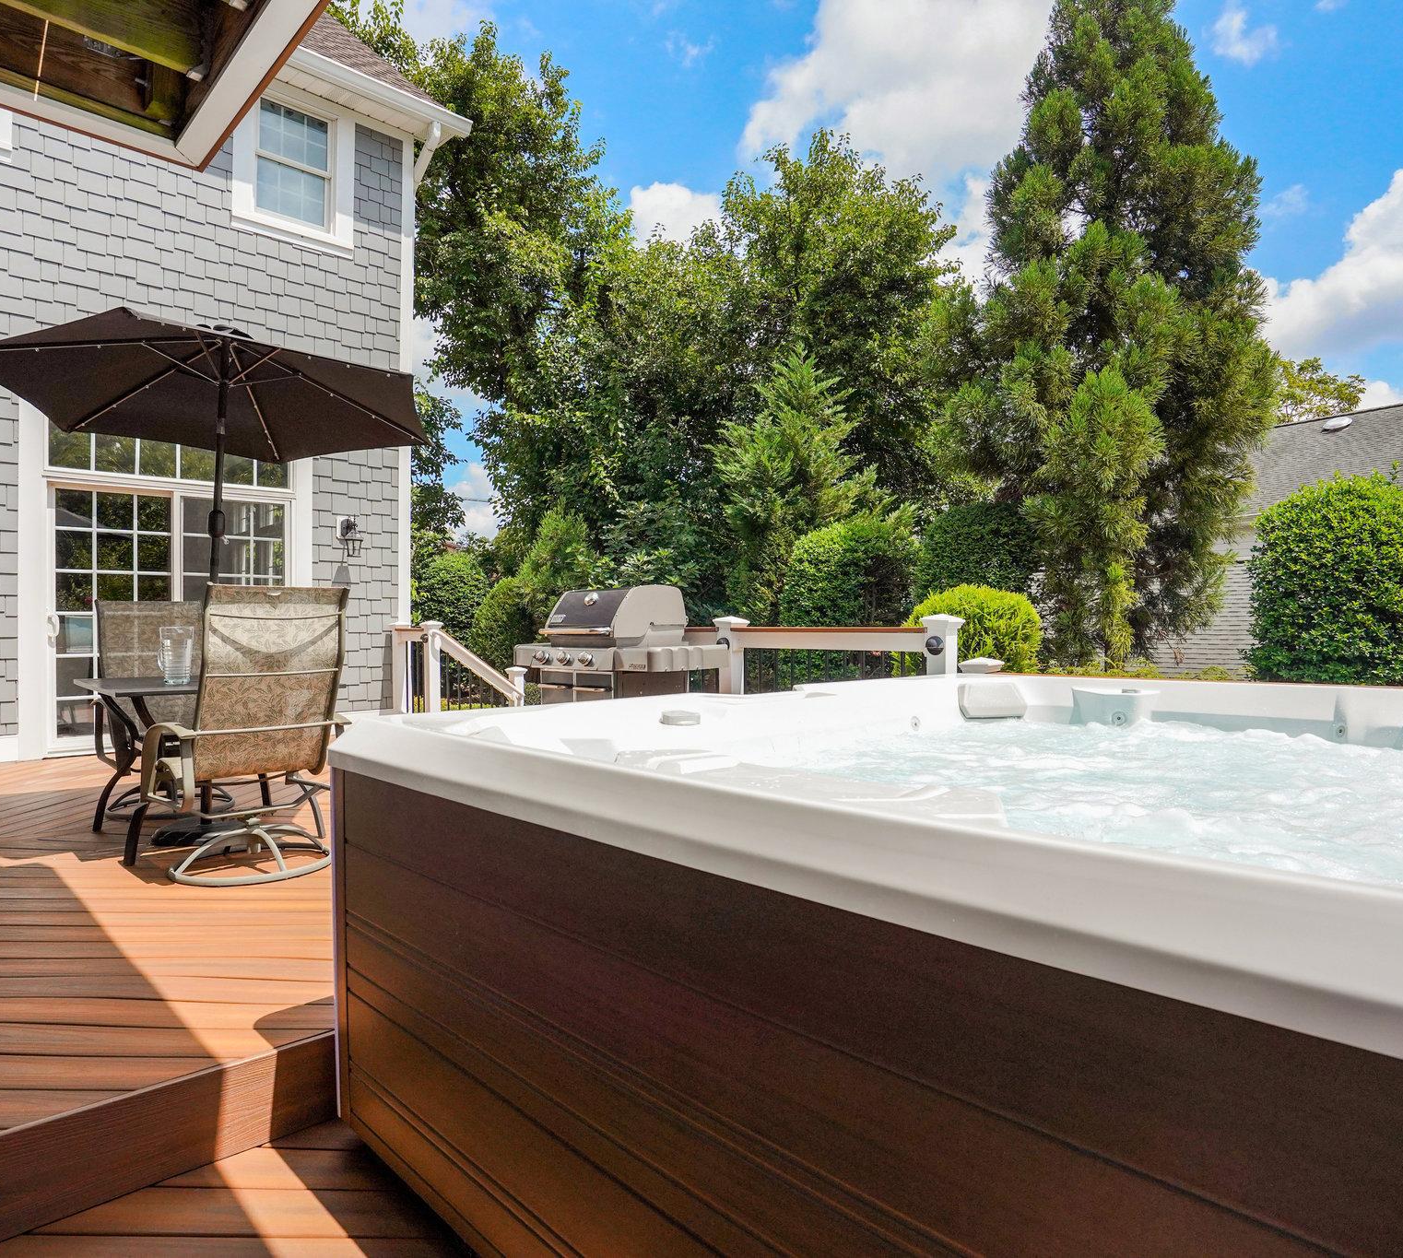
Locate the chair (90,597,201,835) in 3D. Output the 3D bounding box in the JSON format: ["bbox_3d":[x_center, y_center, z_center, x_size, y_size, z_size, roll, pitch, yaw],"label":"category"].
[{"bbox_3d":[-2.880,0.400,4.570,0.670,1.120,0.740,0,0,-44],"label":"chair"}]

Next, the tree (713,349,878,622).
[{"bbox_3d":[1.395,-1.363,12.500,2.500,5.630,2.500,0,0,0],"label":"tree"}]

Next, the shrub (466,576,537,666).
[{"bbox_3d":[-2.699,0.371,11.500,1.150,2.160,1.150,0,0,-12],"label":"shrub"}]

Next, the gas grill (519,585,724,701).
[{"bbox_3d":[-0.470,0.360,4.800,0.660,1.200,1.280,0,0,-43],"label":"gas grill"}]

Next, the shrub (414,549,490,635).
[{"bbox_3d":[-4.023,0.108,13.500,1.300,2.680,1.300,0,0,-18],"label":"shrub"}]

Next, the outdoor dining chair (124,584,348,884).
[{"bbox_3d":[-1.830,0.405,3.420,0.720,1.110,0.670,0,0,42],"label":"outdoor dining chair"}]

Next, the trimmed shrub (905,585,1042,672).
[{"bbox_3d":[2.823,0.501,8.800,1.500,1.900,1.500,0,0,0],"label":"trimmed shrub"}]

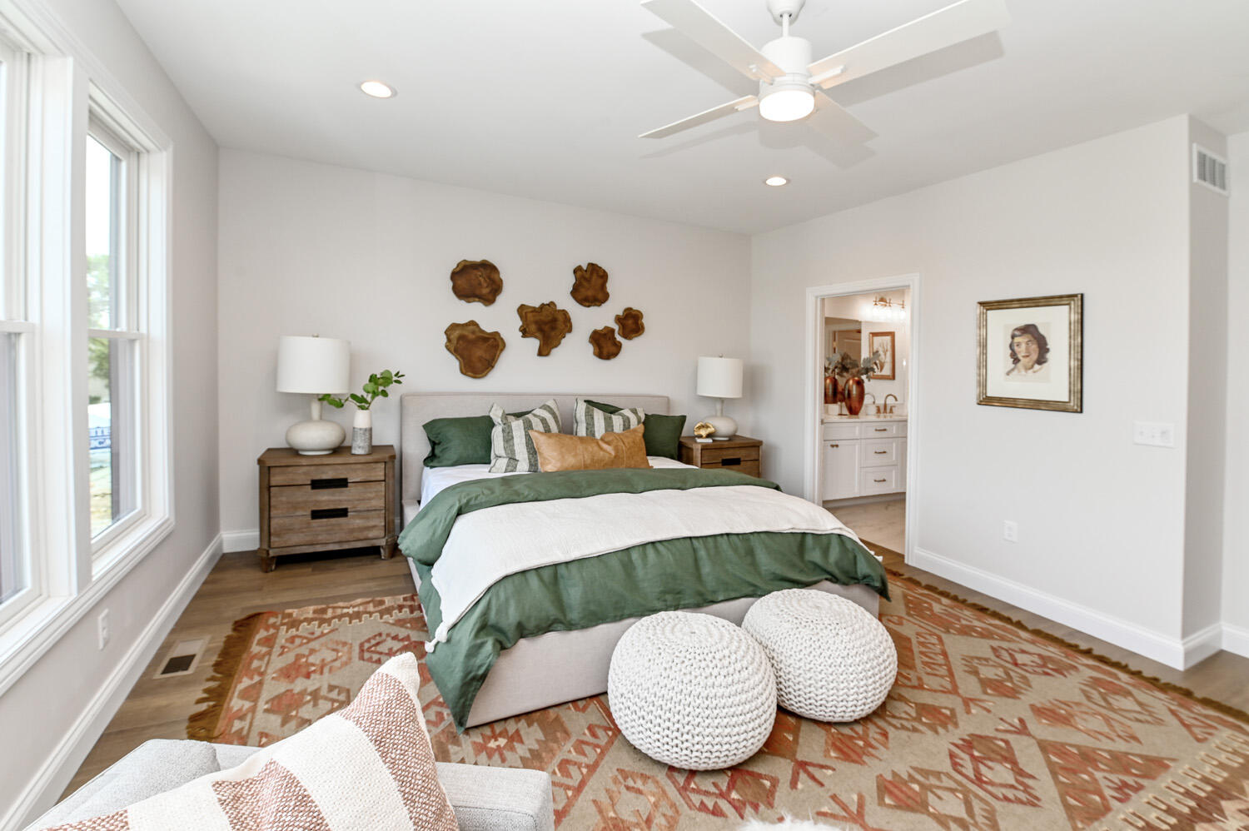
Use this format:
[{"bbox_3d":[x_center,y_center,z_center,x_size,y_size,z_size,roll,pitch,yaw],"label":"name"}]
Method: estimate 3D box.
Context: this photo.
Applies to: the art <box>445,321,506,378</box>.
[{"bbox_3d":[-1.172,-0.520,4.082,0.470,0.451,0.050,0,3,-24],"label":"art"}]

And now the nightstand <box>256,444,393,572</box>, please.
[{"bbox_3d":[-1.974,0.590,3.513,0.764,0.686,0.441,-1,3,-26],"label":"nightstand"}]

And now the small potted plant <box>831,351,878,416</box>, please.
[{"bbox_3d":[2.471,-0.339,5.568,0.480,0.691,0.403,-1,5,-25],"label":"small potted plant"}]

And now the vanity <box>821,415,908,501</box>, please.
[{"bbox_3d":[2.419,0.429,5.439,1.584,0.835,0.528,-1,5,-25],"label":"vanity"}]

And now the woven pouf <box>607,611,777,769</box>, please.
[{"bbox_3d":[0.241,0.970,1.887,0.598,0.441,0.598,1,2,0],"label":"woven pouf"}]

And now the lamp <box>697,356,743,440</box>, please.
[{"bbox_3d":[0.872,-0.165,4.743,0.412,0.755,0.412,1,2,0],"label":"lamp"}]

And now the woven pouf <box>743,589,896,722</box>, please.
[{"bbox_3d":[0.780,0.955,2.122,0.590,0.413,0.590,-1,5,-25],"label":"woven pouf"}]

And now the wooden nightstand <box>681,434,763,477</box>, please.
[{"bbox_3d":[0.826,0.555,4.733,0.745,0.676,0.441,-1,3,-25],"label":"wooden nightstand"}]

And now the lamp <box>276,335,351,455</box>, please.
[{"bbox_3d":[-2.025,-0.134,3.389,0.413,0.778,0.413,-1,5,-25],"label":"lamp"}]

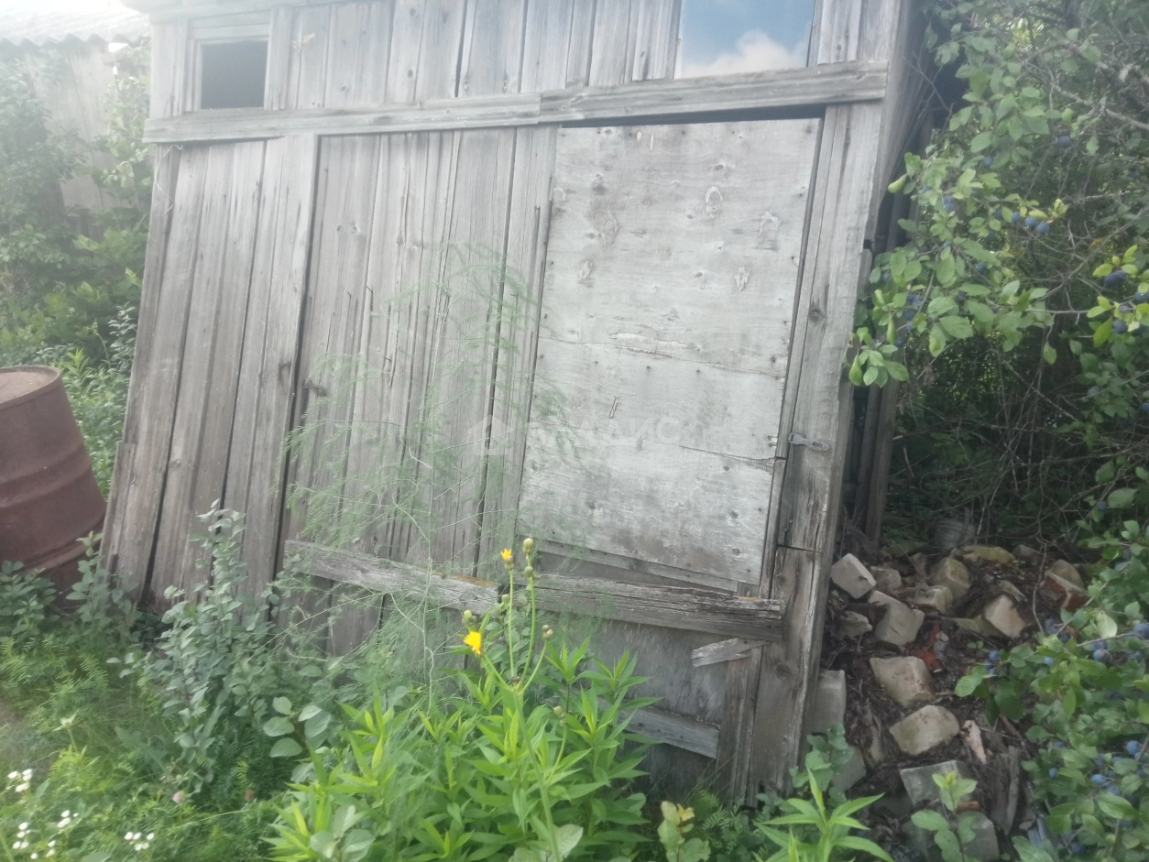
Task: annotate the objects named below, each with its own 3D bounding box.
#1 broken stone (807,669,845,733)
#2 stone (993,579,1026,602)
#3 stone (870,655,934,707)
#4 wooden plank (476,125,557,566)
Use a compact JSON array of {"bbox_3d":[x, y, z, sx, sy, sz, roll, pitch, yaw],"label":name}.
[{"bbox_3d":[0.682,0.749,2.550,0.120,0.150,0.100,-8,24,-15],"label":"broken stone"},{"bbox_3d":[1.499,0.549,3.200,0.087,0.055,0.070,0,12,0],"label":"stone"},{"bbox_3d":[0.931,0.714,2.650,0.136,0.089,0.150,0,12,0],"label":"stone"},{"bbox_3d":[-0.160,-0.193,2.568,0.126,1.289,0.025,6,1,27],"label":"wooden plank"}]

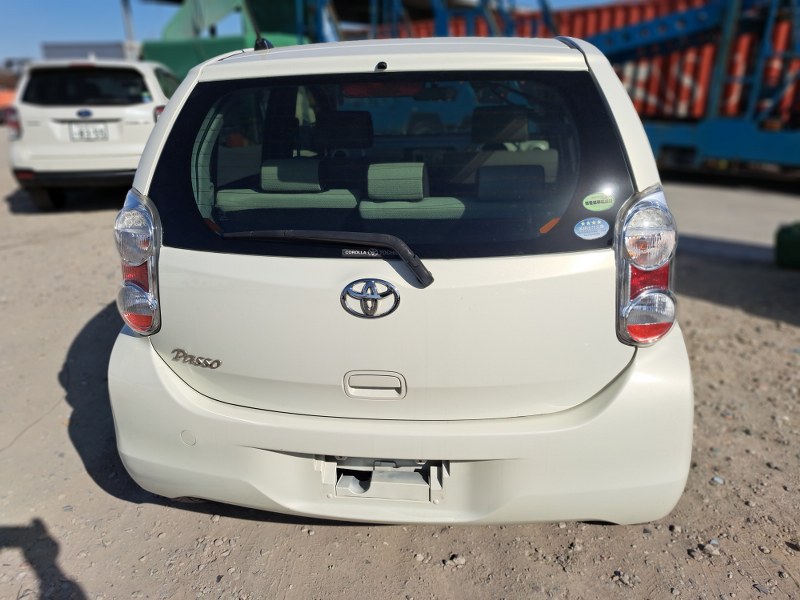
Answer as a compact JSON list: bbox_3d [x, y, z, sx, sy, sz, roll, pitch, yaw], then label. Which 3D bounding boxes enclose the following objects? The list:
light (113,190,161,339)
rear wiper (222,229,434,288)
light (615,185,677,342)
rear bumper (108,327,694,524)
[{"bbox_3d":[-0.698,-0.109,1.527,0.172,0.392,0.190,1,21,6],"label":"light"},{"bbox_3d":[-0.167,-0.100,1.298,0.499,0.128,0.095,1,21,6],"label":"rear wiper"},{"bbox_3d":[0.603,-0.088,1.383,0.170,0.392,0.190,1,21,6],"label":"light"},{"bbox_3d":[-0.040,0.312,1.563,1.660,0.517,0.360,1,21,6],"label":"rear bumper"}]

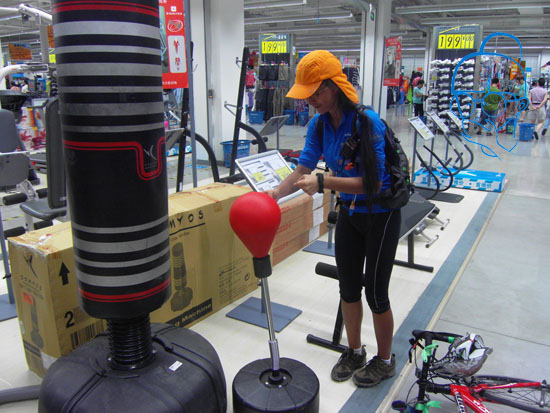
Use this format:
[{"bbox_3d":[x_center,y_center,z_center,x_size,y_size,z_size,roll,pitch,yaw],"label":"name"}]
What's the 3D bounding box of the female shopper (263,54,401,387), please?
[{"bbox_3d":[0.350,0.116,2.149,0.580,1.630,0.540,-8,17,-26],"label":"female shopper"}]

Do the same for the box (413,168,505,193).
[{"bbox_3d":[2.798,-0.415,6.775,1.199,0.164,0.648,8,17,28],"label":"box"}]

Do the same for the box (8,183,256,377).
[{"bbox_3d":[-0.734,0.391,2.806,0.386,0.763,1.514,11,19,35],"label":"box"}]

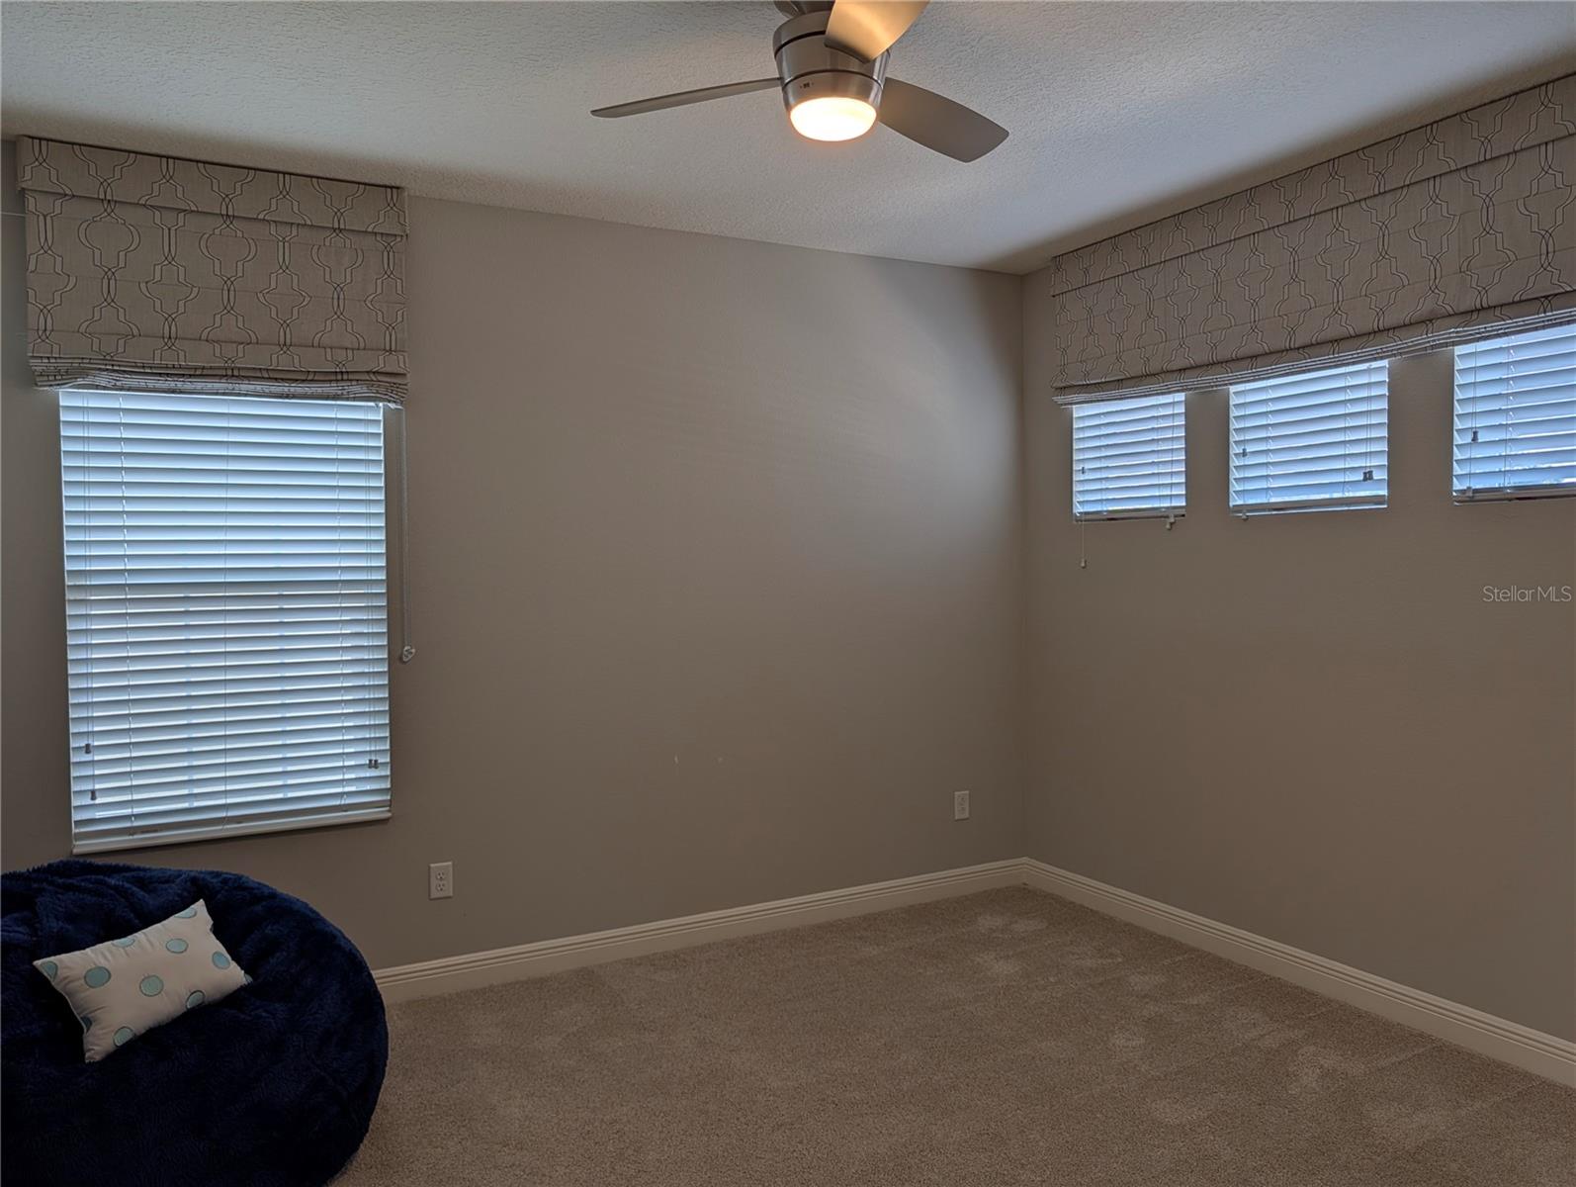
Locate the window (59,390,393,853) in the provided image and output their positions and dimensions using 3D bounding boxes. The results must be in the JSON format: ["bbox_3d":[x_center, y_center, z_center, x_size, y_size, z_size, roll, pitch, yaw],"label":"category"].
[{"bbox_3d":[-1.737,0.057,3.445,0.897,1.393,0.095,-2,2,-28],"label":"window"}]

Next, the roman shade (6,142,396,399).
[{"bbox_3d":[-1.711,-0.946,3.350,1.036,0.697,0.090,-2,2,-28],"label":"roman shade"}]

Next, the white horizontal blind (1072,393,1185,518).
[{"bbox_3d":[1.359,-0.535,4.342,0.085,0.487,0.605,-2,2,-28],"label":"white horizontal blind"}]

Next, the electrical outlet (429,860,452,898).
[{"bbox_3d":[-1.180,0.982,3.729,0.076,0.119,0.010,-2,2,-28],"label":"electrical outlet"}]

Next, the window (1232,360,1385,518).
[{"bbox_3d":[1.730,-0.507,3.633,0.065,0.458,0.585,-2,2,-28],"label":"window"}]

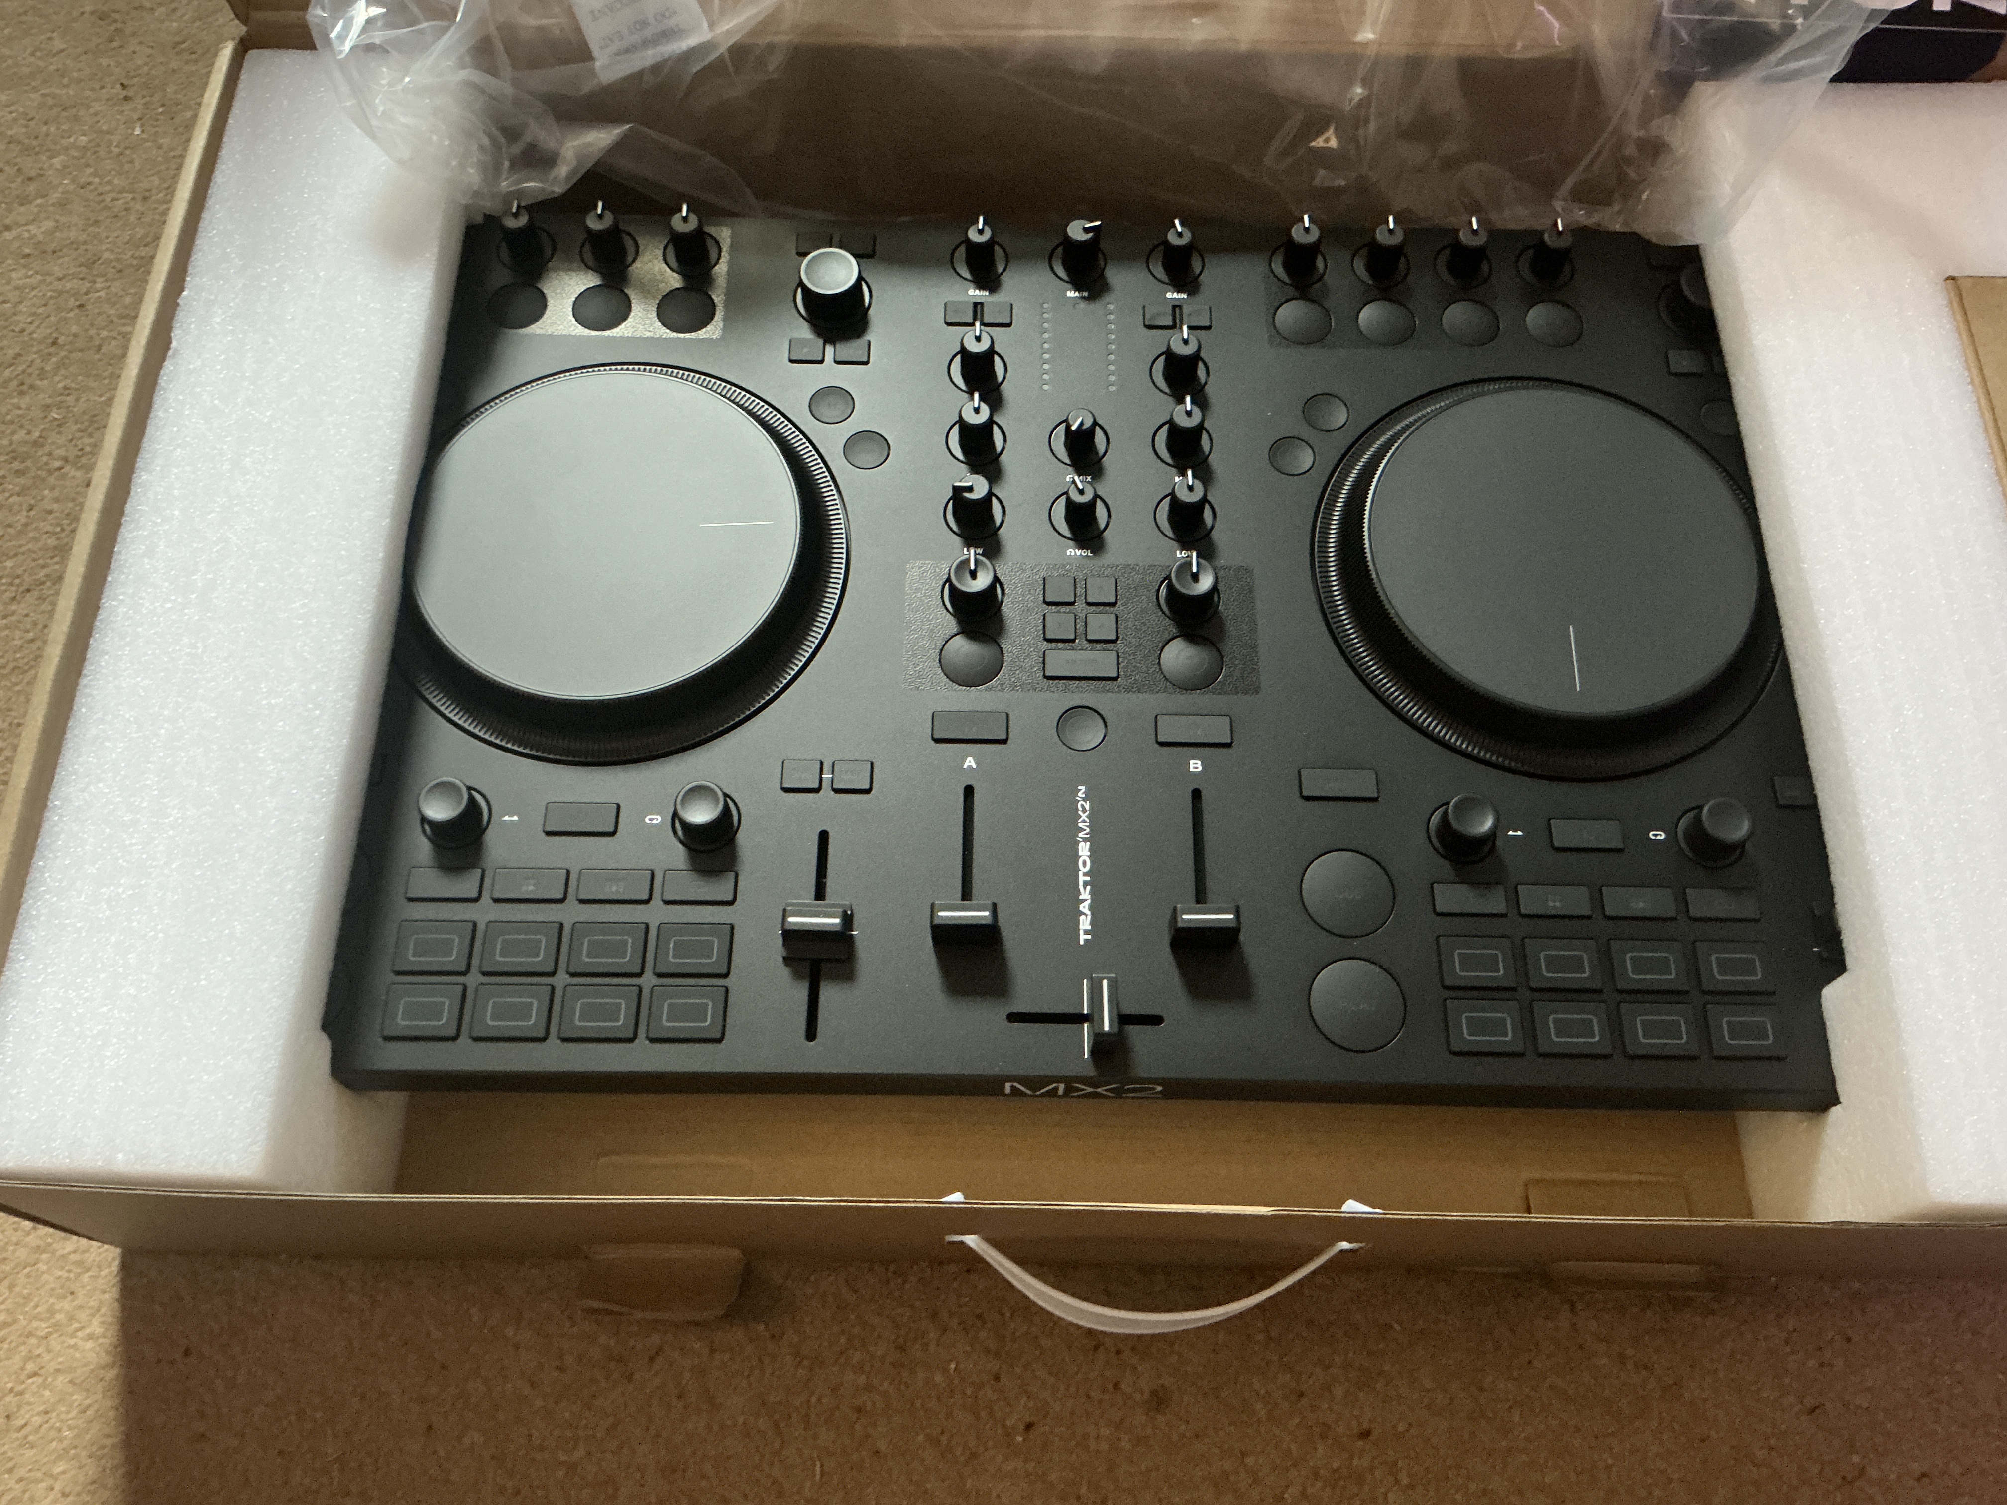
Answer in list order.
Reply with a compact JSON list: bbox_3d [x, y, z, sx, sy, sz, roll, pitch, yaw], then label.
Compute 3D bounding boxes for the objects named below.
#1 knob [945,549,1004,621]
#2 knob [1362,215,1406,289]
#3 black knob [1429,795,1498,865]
[{"bbox_3d":[-0.009,-0.051,0.486,0.019,0.015,0.019,1,65,0],"label":"knob"},{"bbox_3d":[0.131,-0.172,0.554,0.011,0.016,0.013,1,67,0],"label":"knob"},{"bbox_3d":[0.131,0.020,0.456,0.019,0.013,0.019,1,65,0],"label":"black knob"}]

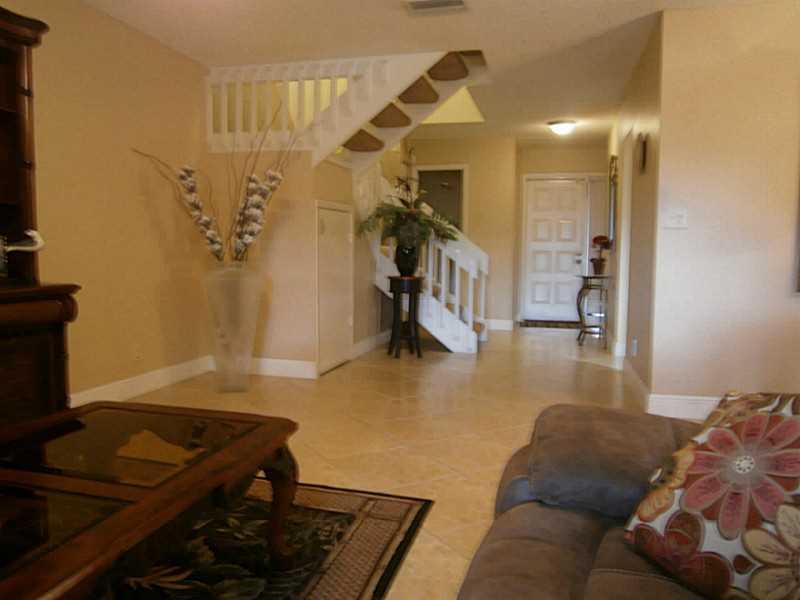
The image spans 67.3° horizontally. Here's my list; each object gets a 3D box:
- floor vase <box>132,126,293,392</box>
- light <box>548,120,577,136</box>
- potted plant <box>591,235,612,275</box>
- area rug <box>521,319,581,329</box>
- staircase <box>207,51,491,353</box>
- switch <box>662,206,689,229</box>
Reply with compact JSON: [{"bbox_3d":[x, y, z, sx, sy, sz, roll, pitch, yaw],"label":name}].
[{"bbox_3d":[-1.170,-0.306,4.106,0.880,1.840,0.700,2,4,15],"label":"floor vase"},{"bbox_3d":[1.773,-1.860,6.555,0.320,0.140,0.320,2,4,15],"label":"light"},{"bbox_3d":[2.114,-0.467,6.335,0.210,0.420,0.200,2,4,15],"label":"potted plant"},{"bbox_3d":[2.071,0.346,8.237,0.780,0.012,0.600,2,4,15],"label":"area rug"},{"bbox_3d":[-0.195,-0.681,5.555,2.050,2.420,2.500,2,4,15],"label":"staircase"},{"bbox_3d":[1.607,-0.471,3.489,0.120,0.118,0.012,2,4,15],"label":"switch"}]

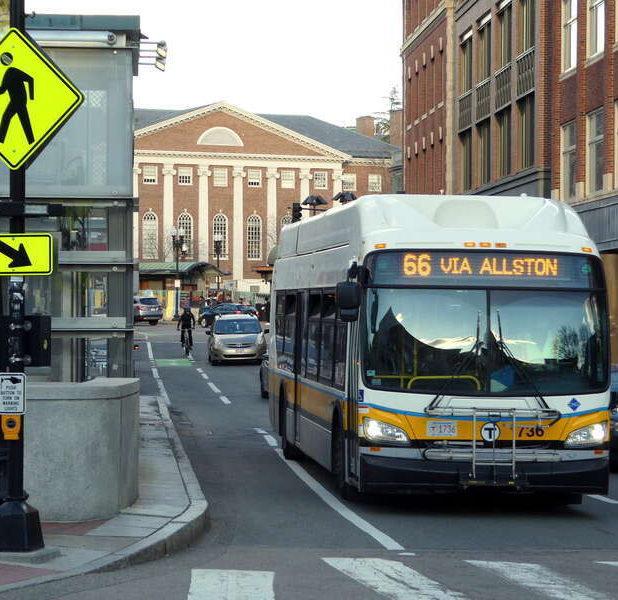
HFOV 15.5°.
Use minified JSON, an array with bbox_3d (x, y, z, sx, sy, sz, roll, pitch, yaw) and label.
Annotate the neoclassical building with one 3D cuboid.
[{"bbox_3d":[-11.156,-8.036,206.122,36.000,18.810,15.000,0,0,-29],"label":"neoclassical building"}]

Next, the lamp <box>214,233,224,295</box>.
[{"bbox_3d":[-6.194,-1.591,155.000,0.650,5.920,0.500,0,0,0],"label":"lamp"}]

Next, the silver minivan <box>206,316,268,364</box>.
[{"bbox_3d":[-2.580,1.410,80.800,1.970,1.760,5.080,0,0,-4],"label":"silver minivan"}]

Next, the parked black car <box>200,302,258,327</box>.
[{"bbox_3d":[-4.740,0.950,135.000,1.780,1.490,4.400,0,0,-32],"label":"parked black car"}]

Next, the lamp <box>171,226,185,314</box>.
[{"bbox_3d":[-8.413,-1.695,146.000,0.850,6.085,0.500,0,0,0],"label":"lamp"}]

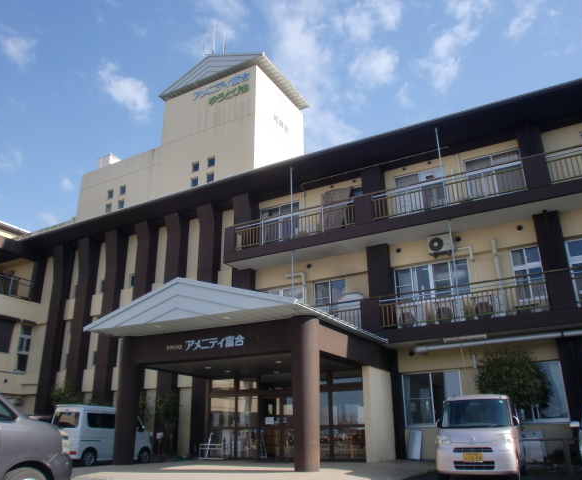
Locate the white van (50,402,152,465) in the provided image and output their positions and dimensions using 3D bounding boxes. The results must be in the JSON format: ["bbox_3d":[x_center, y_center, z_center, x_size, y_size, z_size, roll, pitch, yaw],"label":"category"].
[{"bbox_3d":[-6.474,6.872,18.118,1.475,1.900,3.395,-12,-23,27],"label":"white van"}]

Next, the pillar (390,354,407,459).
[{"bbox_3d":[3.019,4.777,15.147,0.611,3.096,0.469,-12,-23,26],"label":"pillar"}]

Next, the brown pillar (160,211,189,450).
[{"bbox_3d":[-4.654,3.353,19.875,0.710,9.159,0.738,-12,-23,26],"label":"brown pillar"}]

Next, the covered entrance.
[{"bbox_3d":[-1.144,3.889,14.378,6.300,4.350,6.300,-11,-23,26],"label":"covered entrance"}]

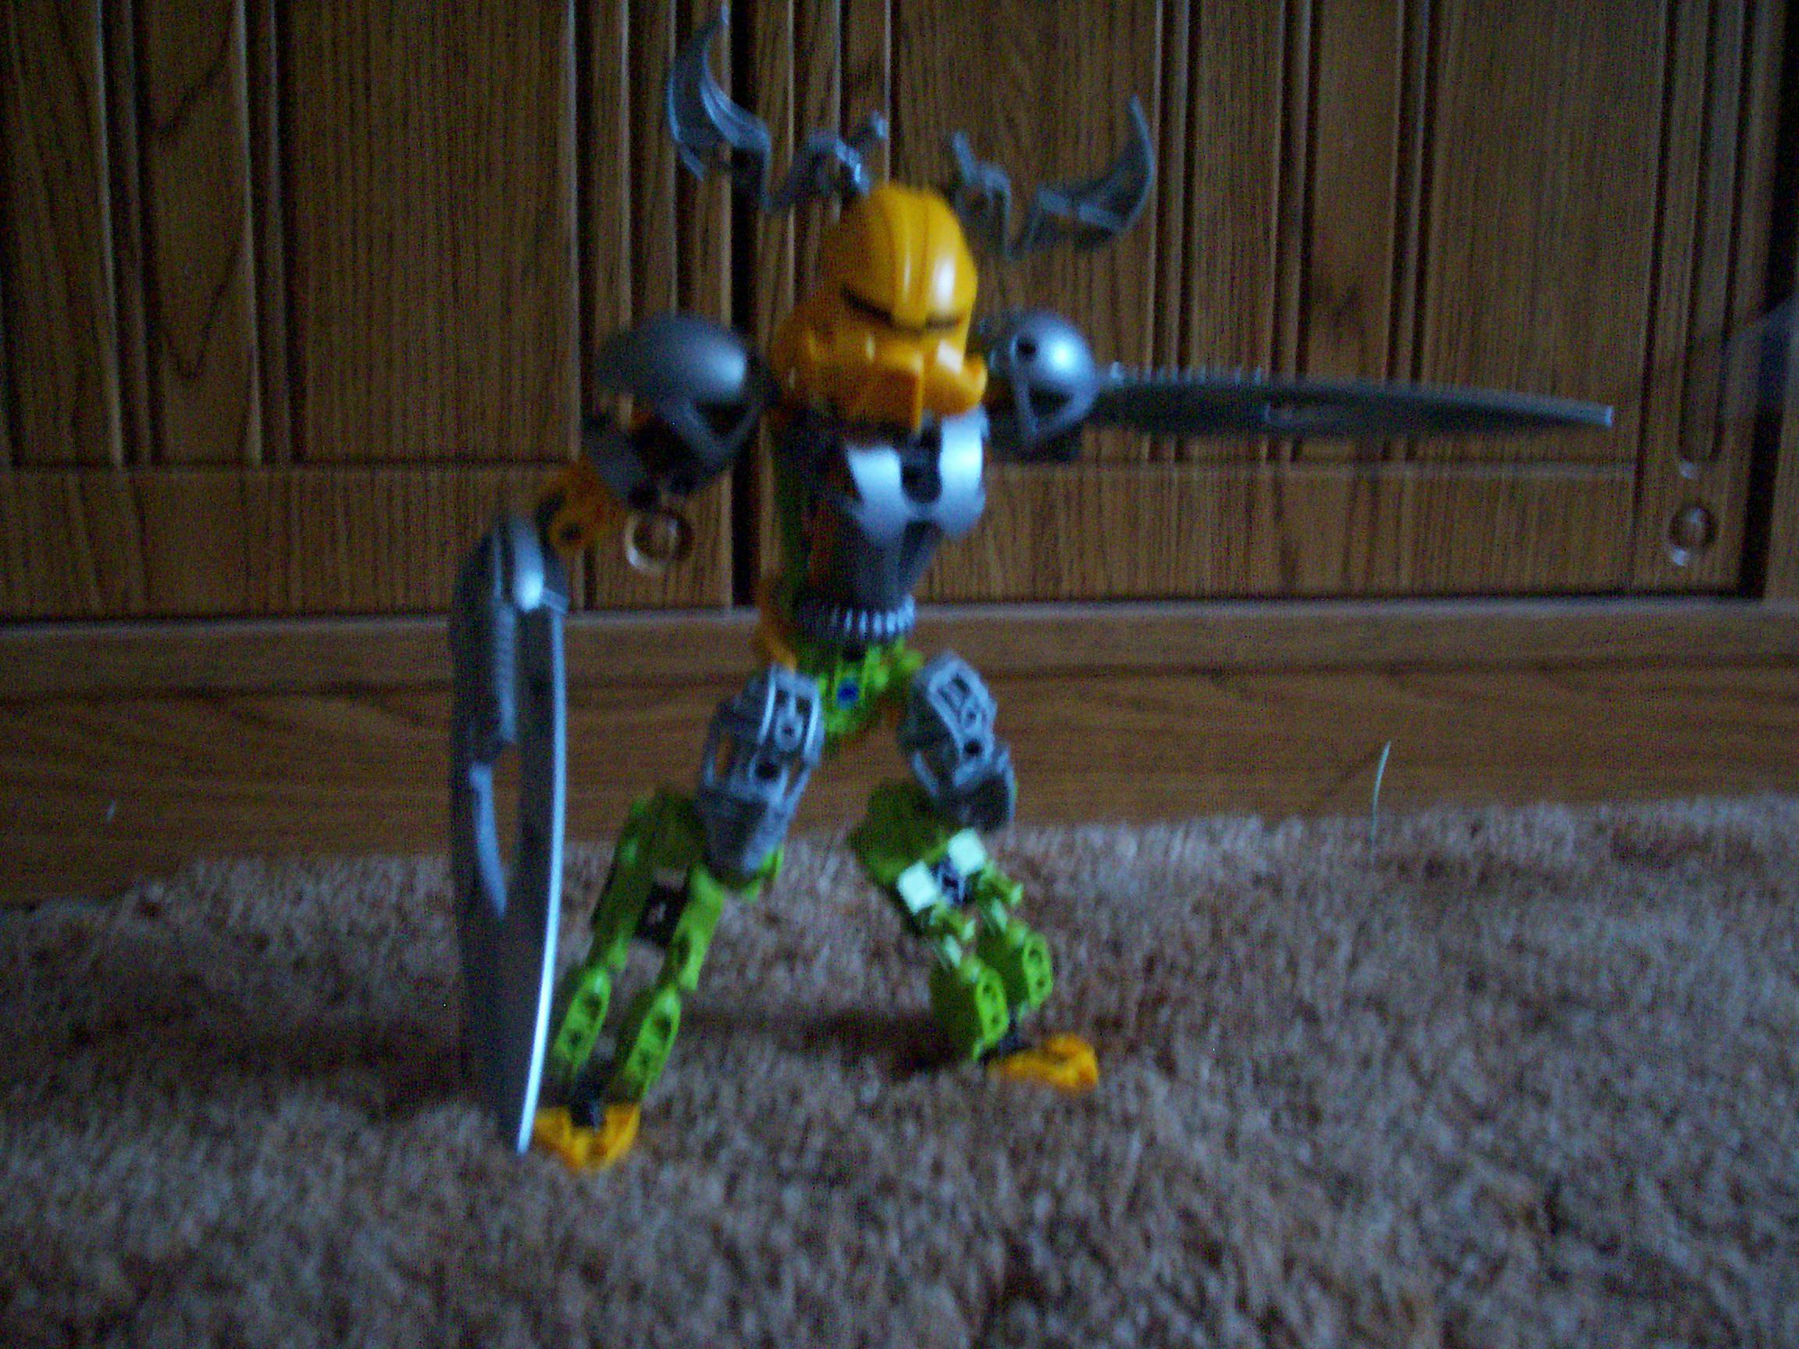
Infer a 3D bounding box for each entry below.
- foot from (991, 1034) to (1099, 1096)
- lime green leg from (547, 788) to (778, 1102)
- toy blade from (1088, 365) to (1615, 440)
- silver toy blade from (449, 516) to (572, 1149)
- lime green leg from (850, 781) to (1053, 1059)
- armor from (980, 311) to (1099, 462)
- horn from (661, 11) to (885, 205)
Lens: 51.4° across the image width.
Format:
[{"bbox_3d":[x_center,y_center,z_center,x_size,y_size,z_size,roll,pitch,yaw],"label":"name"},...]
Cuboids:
[{"bbox_3d":[0.031,0.085,0.408,0.021,0.008,0.018,5,10,30],"label":"foot"},{"bbox_3d":[-0.047,0.053,0.370,0.025,0.056,0.019,19,7,-28],"label":"lime green leg"},{"bbox_3d":[0.085,-0.054,0.372,0.122,0.009,0.025,3,-4,-12],"label":"toy blade"},{"bbox_3d":[-0.075,0.031,0.360,0.009,0.120,0.026,-4,5,-44],"label":"silver toy blade"},{"bbox_3d":[0.011,0.052,0.396,0.019,0.055,0.024,-9,17,46],"label":"lime green leg"},{"bbox_3d":[0.027,-0.056,0.366,0.021,0.028,0.021,-4,10,-30],"label":"armor"},{"bbox_3d":[-0.024,-0.109,0.360,0.042,0.036,0.012,-4,10,-30],"label":"horn"}]

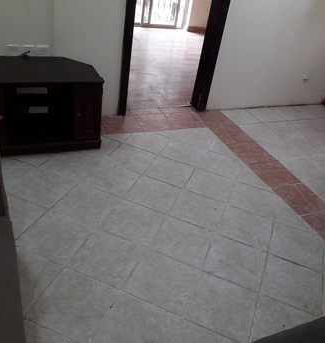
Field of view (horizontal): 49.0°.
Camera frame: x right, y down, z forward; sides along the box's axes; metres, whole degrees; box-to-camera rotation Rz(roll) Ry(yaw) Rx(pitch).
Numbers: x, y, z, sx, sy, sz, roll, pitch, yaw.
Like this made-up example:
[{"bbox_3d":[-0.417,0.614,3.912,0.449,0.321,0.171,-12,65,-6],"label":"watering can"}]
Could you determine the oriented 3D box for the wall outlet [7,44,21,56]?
[{"bbox_3d":[-1.133,-0.919,2.728,0.086,0.086,0.015,-7,37,-24],"label":"wall outlet"}]

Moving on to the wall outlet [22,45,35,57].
[{"bbox_3d":[-1.034,-0.930,2.770,0.086,0.086,0.018,-7,37,-24],"label":"wall outlet"}]

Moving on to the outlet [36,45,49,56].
[{"bbox_3d":[-0.941,-0.942,2.811,0.086,0.086,0.018,-7,37,-24],"label":"outlet"}]

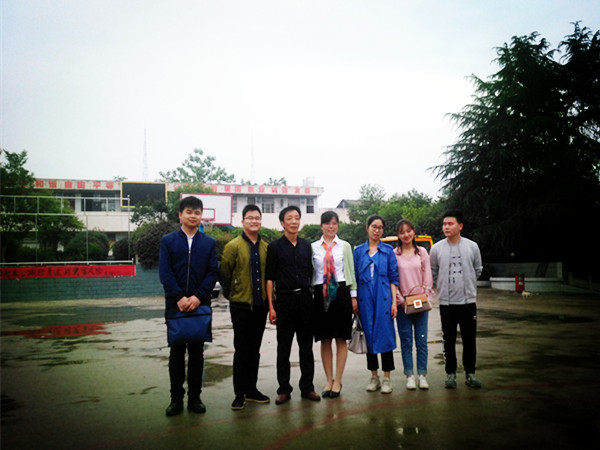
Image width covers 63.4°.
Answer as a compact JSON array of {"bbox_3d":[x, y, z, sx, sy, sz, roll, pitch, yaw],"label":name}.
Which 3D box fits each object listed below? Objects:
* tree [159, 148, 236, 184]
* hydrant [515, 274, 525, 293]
[{"bbox_3d":[-12.524,-2.177,59.580,10.000,14.500,10.000,0,-6,-19],"label":"tree"},{"bbox_3d":[9.860,2.624,21.966,0.360,0.800,0.320,-2,-6,0],"label":"hydrant"}]

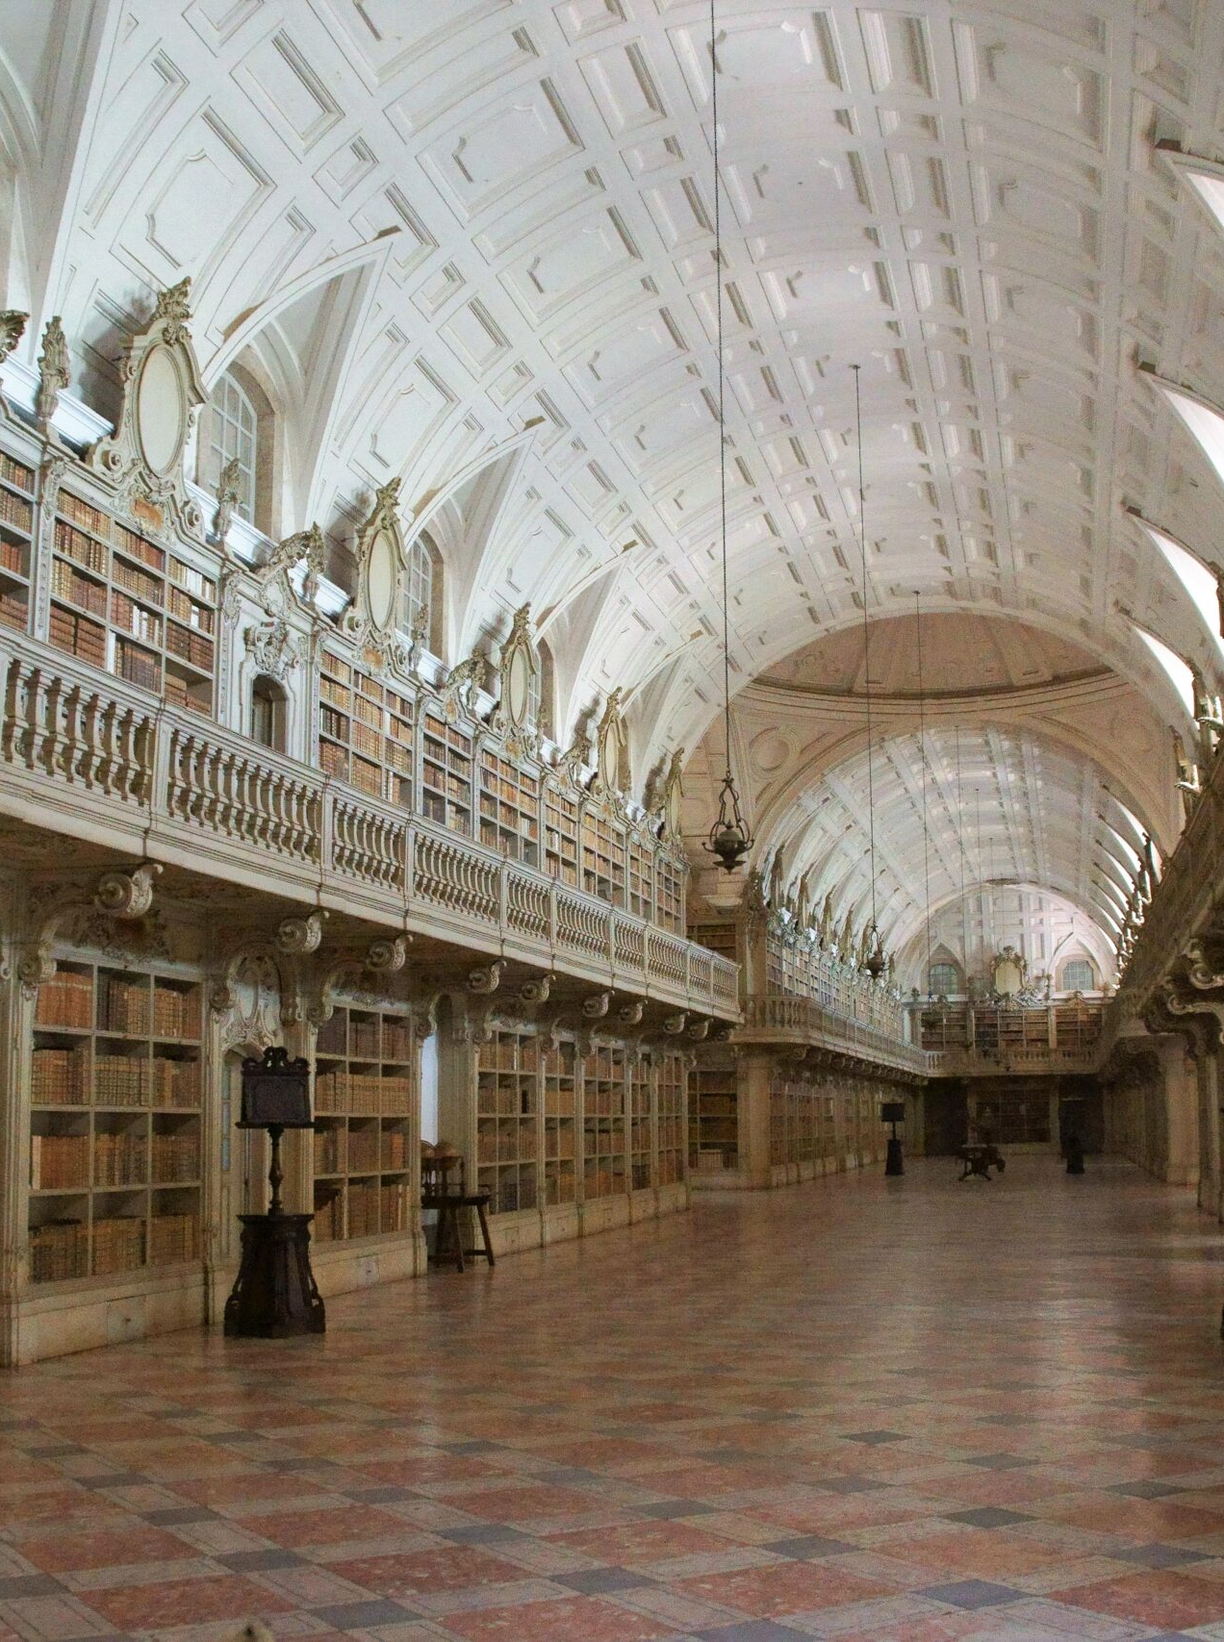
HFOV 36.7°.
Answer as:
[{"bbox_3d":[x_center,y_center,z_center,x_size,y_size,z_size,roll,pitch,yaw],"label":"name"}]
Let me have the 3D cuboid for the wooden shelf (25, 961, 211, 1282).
[{"bbox_3d":[-3.815,2.232,13.846,0.421,2.300,2.592,-3,-10,14],"label":"wooden shelf"}]

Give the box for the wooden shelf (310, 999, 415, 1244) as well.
[{"bbox_3d":[-2.653,3.005,18.588,0.421,2.333,2.624,-3,-10,14],"label":"wooden shelf"}]

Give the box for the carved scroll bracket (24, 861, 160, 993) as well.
[{"bbox_3d":[-3.526,0.714,12.551,0.972,0.826,0.308,-3,-10,14],"label":"carved scroll bracket"}]

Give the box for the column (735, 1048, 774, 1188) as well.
[{"bbox_3d":[3.446,7.244,44.658,0.794,3.208,0.729,-3,-10,14],"label":"column"}]

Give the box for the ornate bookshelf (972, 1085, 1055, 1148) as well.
[{"bbox_3d":[16.022,11.768,73.750,3.029,2.300,0.421,-3,-10,14],"label":"ornate bookshelf"}]

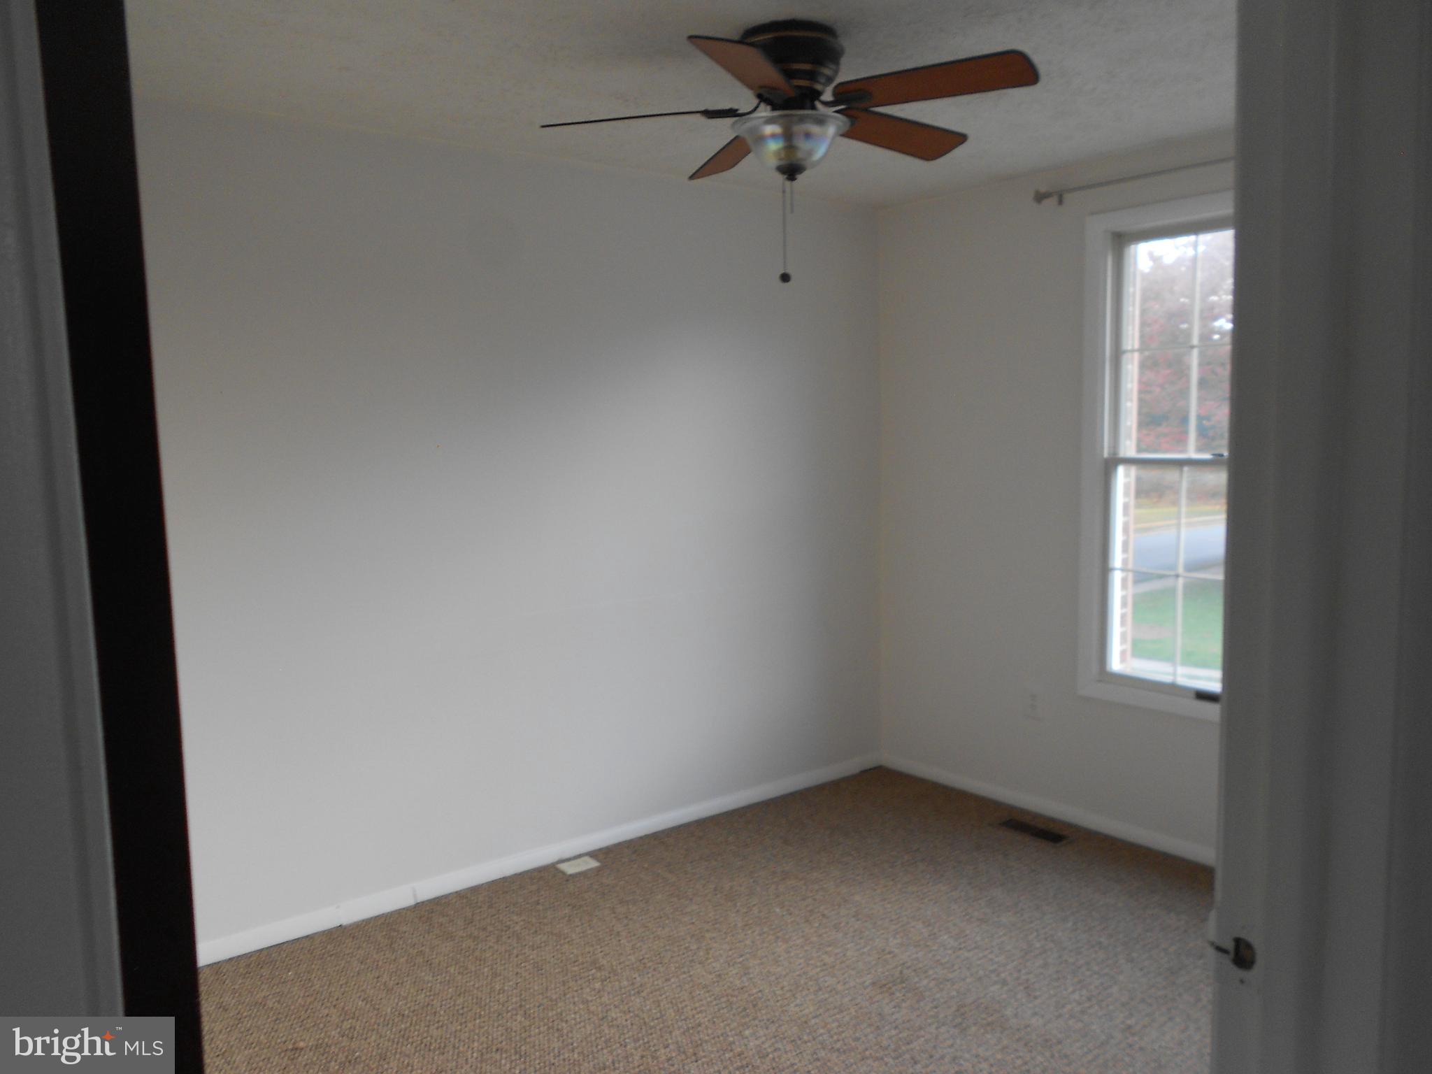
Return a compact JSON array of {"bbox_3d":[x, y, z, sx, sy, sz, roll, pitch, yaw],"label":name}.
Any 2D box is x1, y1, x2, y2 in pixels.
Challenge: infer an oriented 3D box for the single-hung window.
[{"bbox_3d":[1.628,-0.239,3.451,0.100,1.692,0.990,-6,7,-37],"label":"single-hung window"}]

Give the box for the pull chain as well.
[{"bbox_3d":[0.164,-0.734,2.568,0.028,0.257,0.028,-1,6,4],"label":"pull chain"}]

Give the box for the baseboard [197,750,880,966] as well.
[{"bbox_3d":[-0.425,1.085,3.832,2.940,0.066,0.015,-6,7,-37],"label":"baseboard"}]

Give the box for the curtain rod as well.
[{"bbox_3d":[1.544,-1.151,3.311,0.098,0.071,1.294,-6,7,-37],"label":"curtain rod"}]

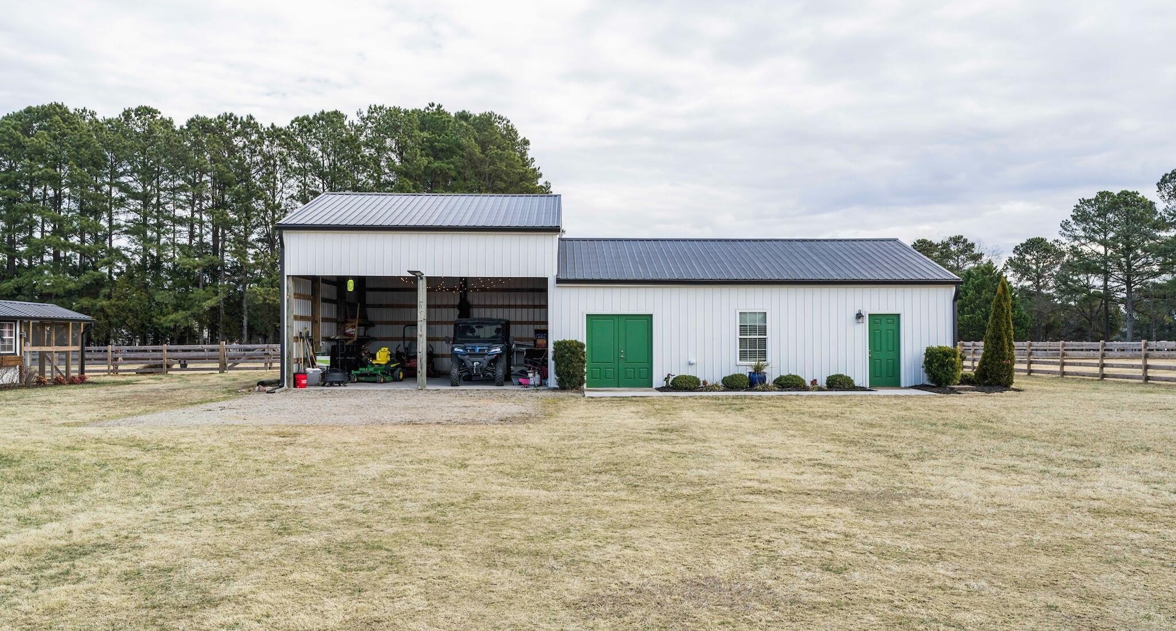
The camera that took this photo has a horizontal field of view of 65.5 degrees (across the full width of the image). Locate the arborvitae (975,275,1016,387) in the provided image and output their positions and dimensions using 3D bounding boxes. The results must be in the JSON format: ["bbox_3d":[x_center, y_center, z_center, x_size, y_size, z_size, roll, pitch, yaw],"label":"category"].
[{"bbox_3d":[11.182,0.430,25.131,1.100,3.060,1.100,0,-1,-1],"label":"arborvitae"}]

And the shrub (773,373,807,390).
[{"bbox_3d":[5.383,1.750,24.365,0.870,0.450,0.800,0,-1,-1],"label":"shrub"}]

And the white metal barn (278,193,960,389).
[{"bbox_3d":[0.813,-0.923,29.472,18.400,6.000,9.850,0,-1,-1],"label":"white metal barn"}]

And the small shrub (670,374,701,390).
[{"bbox_3d":[2.586,1.749,24.295,0.800,0.450,0.780,0,-1,-1],"label":"small shrub"}]

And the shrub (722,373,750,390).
[{"bbox_3d":[3.921,1.749,24.325,0.740,0.450,0.740,0,-1,-1],"label":"shrub"}]

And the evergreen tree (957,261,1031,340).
[{"bbox_3d":[32.961,-0.545,75.078,6.600,7.800,6.600,0,-1,-1],"label":"evergreen tree"}]

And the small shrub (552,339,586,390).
[{"bbox_3d":[-0.488,1.303,24.283,0.880,1.340,0.850,0,-1,-1],"label":"small shrub"}]

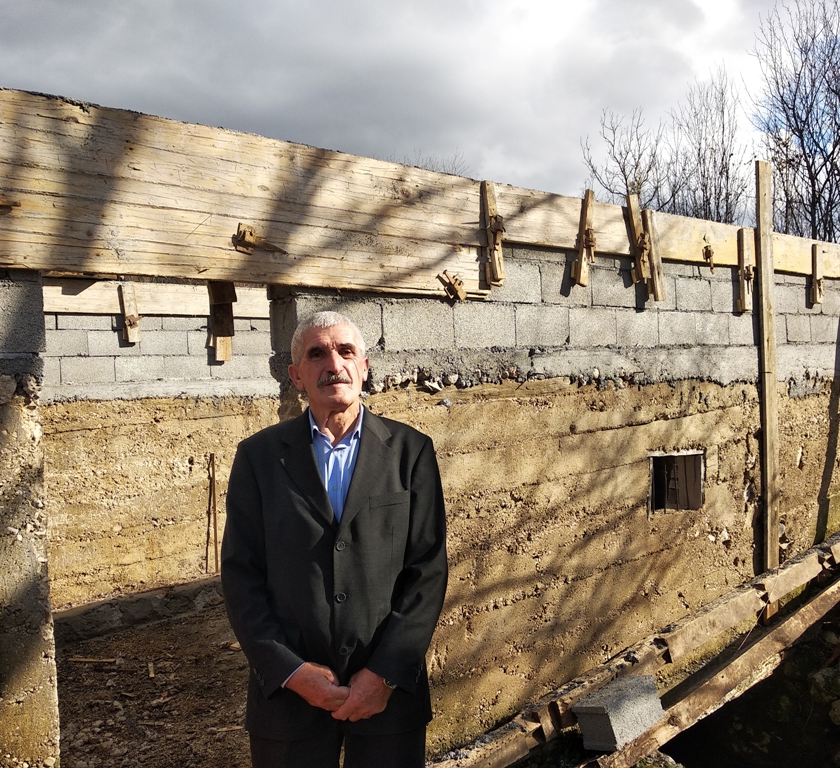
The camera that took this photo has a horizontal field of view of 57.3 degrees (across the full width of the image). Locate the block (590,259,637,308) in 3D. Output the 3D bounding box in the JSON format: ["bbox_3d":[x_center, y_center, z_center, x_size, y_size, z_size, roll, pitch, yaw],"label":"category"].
[{"bbox_3d":[0.990,-0.516,4.246,0.400,0.200,0.200,-3,2,-40],"label":"block"}]

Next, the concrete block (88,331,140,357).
[{"bbox_3d":[-2.408,-0.314,5.972,0.390,0.190,0.195,-3,2,-43],"label":"concrete block"}]

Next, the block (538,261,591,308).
[{"bbox_3d":[0.681,-0.491,3.950,0.397,0.197,0.197,-3,0,-40],"label":"block"}]

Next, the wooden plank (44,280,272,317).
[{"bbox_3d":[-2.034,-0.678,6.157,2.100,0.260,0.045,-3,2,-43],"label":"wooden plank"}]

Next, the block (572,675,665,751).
[{"bbox_3d":[0.935,1.539,3.599,0.395,0.195,0.195,-6,-13,-43],"label":"block"}]

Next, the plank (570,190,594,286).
[{"bbox_3d":[0.840,-0.749,3.956,0.065,0.490,0.040,7,-5,-40],"label":"plank"}]

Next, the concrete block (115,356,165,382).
[{"bbox_3d":[-2.285,-0.122,6.171,0.400,0.200,0.200,-3,2,-41],"label":"concrete block"}]

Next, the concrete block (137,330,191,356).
[{"bbox_3d":[-2.158,-0.336,6.382,0.397,0.192,0.200,-3,2,-41],"label":"concrete block"}]

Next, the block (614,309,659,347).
[{"bbox_3d":[1.159,-0.317,4.386,0.400,0.200,0.200,-3,2,-40],"label":"block"}]

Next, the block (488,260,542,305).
[{"bbox_3d":[0.381,-0.486,3.735,0.400,0.200,0.200,-3,2,-40],"label":"block"}]

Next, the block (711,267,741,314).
[{"bbox_3d":[1.909,-0.562,5.016,0.400,0.200,0.200,-3,2,-40],"label":"block"}]

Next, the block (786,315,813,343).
[{"bbox_3d":[2.670,-0.391,5.617,0.397,0.197,0.197,-3,0,-40],"label":"block"}]

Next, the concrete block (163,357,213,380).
[{"bbox_3d":[-2.026,-0.139,6.591,0.397,0.197,0.197,-3,0,-40],"label":"concrete block"}]

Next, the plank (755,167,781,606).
[{"bbox_3d":[2.369,0.036,5.232,0.150,3.100,0.030,-3,2,-40],"label":"plank"}]

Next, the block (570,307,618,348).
[{"bbox_3d":[0.861,-0.302,4.165,0.397,0.206,0.200,-3,2,-40],"label":"block"}]

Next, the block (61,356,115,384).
[{"bbox_3d":[-2.645,-0.106,6.069,0.397,0.197,0.197,-3,0,-40],"label":"block"}]

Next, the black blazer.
[{"bbox_3d":[-0.202,0.435,1.820,0.540,0.760,0.330,-2,1,-9],"label":"black blazer"}]

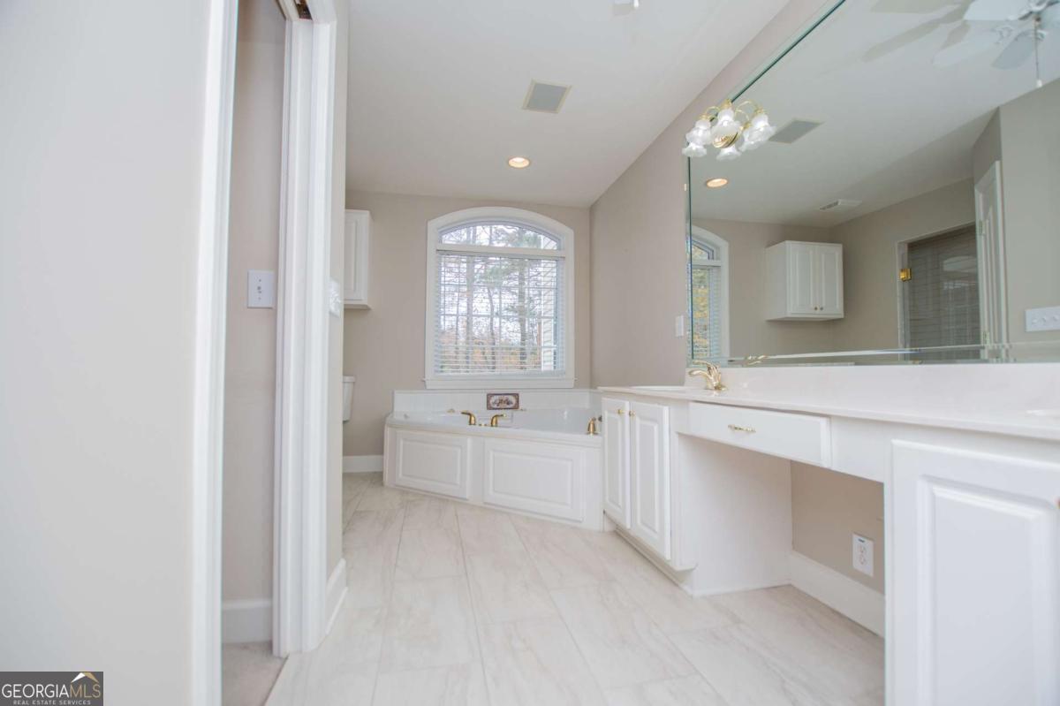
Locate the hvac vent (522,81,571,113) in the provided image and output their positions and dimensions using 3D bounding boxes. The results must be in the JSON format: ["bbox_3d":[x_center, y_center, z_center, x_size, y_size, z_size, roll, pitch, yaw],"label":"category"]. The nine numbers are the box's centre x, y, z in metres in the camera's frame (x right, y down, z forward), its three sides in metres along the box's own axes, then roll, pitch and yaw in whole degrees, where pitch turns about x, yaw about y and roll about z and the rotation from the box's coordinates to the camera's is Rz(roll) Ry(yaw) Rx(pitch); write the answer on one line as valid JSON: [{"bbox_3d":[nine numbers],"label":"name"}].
[{"bbox_3d":[0.091,-1.456,2.541,0.225,0.020,0.265,0,-3,-12],"label":"hvac vent"}]

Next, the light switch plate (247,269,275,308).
[{"bbox_3d":[-0.891,-0.210,1.451,0.076,0.122,0.012,0,-3,-12],"label":"light switch plate"}]

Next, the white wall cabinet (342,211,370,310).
[{"bbox_3d":[-1.677,-0.765,3.644,0.700,0.770,0.290,0,-3,-12],"label":"white wall cabinet"}]

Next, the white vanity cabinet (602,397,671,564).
[{"bbox_3d":[0.737,0.576,2.151,0.530,0.720,0.760,0,-3,-12],"label":"white vanity cabinet"}]

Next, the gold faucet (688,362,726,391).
[{"bbox_3d":[0.859,0.118,2.163,0.175,0.135,0.140,0,-3,-12],"label":"gold faucet"}]

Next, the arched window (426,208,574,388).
[{"bbox_3d":[-0.253,-0.519,4.100,1.380,1.680,0.110,0,-3,-12],"label":"arched window"}]

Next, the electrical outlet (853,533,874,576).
[{"bbox_3d":[1.145,0.700,1.527,0.012,0.118,0.075,0,-3,-12],"label":"electrical outlet"}]

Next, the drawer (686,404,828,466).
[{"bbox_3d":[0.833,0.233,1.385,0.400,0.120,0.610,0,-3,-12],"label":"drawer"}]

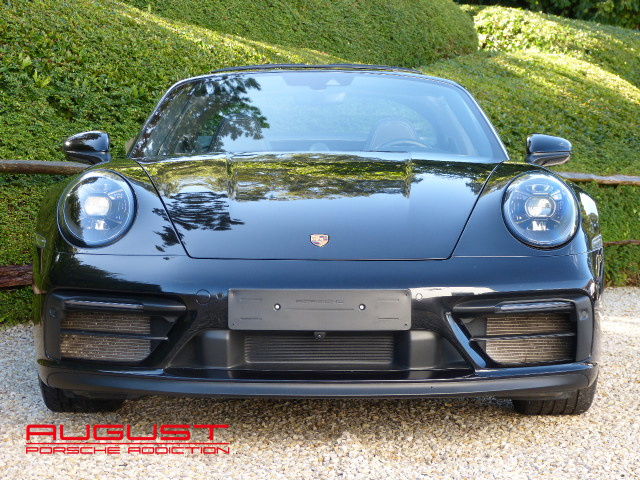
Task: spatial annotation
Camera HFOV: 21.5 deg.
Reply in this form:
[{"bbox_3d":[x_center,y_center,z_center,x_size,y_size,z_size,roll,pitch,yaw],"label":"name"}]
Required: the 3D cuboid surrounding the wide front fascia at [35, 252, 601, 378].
[{"bbox_3d":[-0.005,0.220,5.080,1.800,0.365,0.560,0,0,0],"label":"wide front fascia"}]

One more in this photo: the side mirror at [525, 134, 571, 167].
[{"bbox_3d":[0.887,-0.346,6.500,0.185,0.135,0.130,0,0,0],"label":"side mirror"}]

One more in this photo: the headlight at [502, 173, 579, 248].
[{"bbox_3d":[0.685,-0.092,5.230,0.240,0.237,0.200,0,0,0],"label":"headlight"}]

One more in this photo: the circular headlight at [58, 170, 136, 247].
[{"bbox_3d":[-0.692,-0.098,5.230,0.240,0.237,0.200,0,0,0],"label":"circular headlight"}]

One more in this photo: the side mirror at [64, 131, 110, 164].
[{"bbox_3d":[-0.898,-0.353,6.500,0.185,0.135,0.130,0,0,0],"label":"side mirror"}]

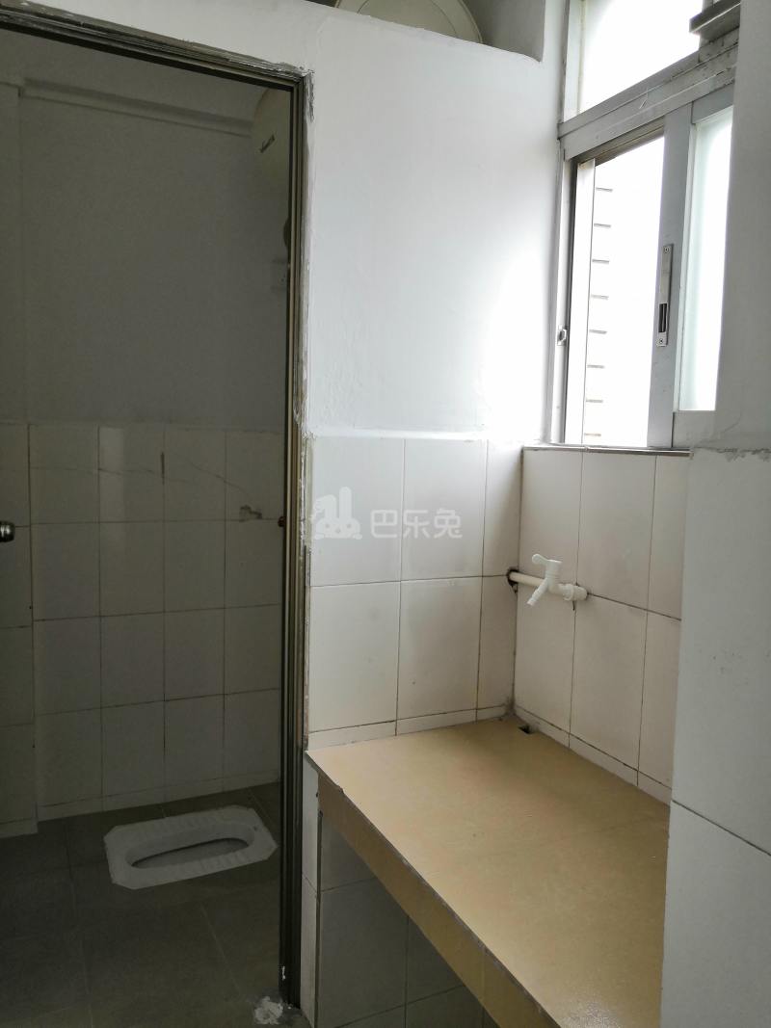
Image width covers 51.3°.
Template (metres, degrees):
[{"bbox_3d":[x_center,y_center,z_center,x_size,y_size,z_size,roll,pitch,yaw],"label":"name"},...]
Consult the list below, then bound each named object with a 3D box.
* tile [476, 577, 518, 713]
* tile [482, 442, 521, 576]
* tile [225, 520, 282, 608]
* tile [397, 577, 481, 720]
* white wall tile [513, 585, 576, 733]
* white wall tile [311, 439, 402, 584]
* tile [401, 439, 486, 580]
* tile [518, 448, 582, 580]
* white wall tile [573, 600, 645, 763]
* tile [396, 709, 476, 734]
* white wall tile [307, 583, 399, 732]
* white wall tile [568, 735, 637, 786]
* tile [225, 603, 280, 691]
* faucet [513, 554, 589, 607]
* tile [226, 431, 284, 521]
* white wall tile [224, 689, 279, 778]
[{"bbox_3d":[0.251,0.286,1.802,0.094,0.300,0.010,-1,6,-25],"label":"tile"},{"bbox_3d":[0.259,-0.011,1.774,0.094,0.297,0.010,-1,6,-25],"label":"tile"},{"bbox_3d":[-0.452,0.169,2.755,0.200,0.300,0.010,-1,6,-25],"label":"tile"},{"bbox_3d":[0.118,0.292,1.763,0.202,0.304,0.010,-1,6,-25],"label":"tile"},{"bbox_3d":[0.348,0.299,1.752,0.010,0.304,0.205,-1,6,-26],"label":"white wall tile"},{"bbox_3d":[-0.056,-0.006,1.628,0.200,0.300,0.010,-1,6,-25],"label":"white wall tile"},{"bbox_3d":[0.125,-0.009,1.713,0.200,0.300,0.010,-1,6,-25],"label":"tile"},{"bbox_3d":[0.351,0.005,1.701,0.010,0.281,0.202,-1,6,-25],"label":"tile"},{"bbox_3d":[0.430,0.313,1.548,0.010,0.300,0.200,-1,6,-25],"label":"white wall tile"},{"bbox_3d":[0.114,0.460,1.779,0.202,0.032,0.010,-1,6,-25],"label":"tile"},{"bbox_3d":[-0.065,0.296,1.677,0.202,0.304,0.010,-1,6,-25],"label":"white wall tile"},{"bbox_3d":[0.432,0.486,1.587,0.010,0.032,0.200,-1,6,-26],"label":"white wall tile"},{"bbox_3d":[-0.464,0.474,2.814,0.201,0.304,0.010,-1,6,-23],"label":"tile"},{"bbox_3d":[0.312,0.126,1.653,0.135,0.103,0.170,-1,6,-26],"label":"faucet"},{"bbox_3d":[-0.445,-0.129,2.727,0.200,0.300,0.010,-1,6,-25],"label":"tile"},{"bbox_3d":[-0.467,0.766,2.811,0.200,0.300,0.010,-1,6,-25],"label":"white wall tile"}]

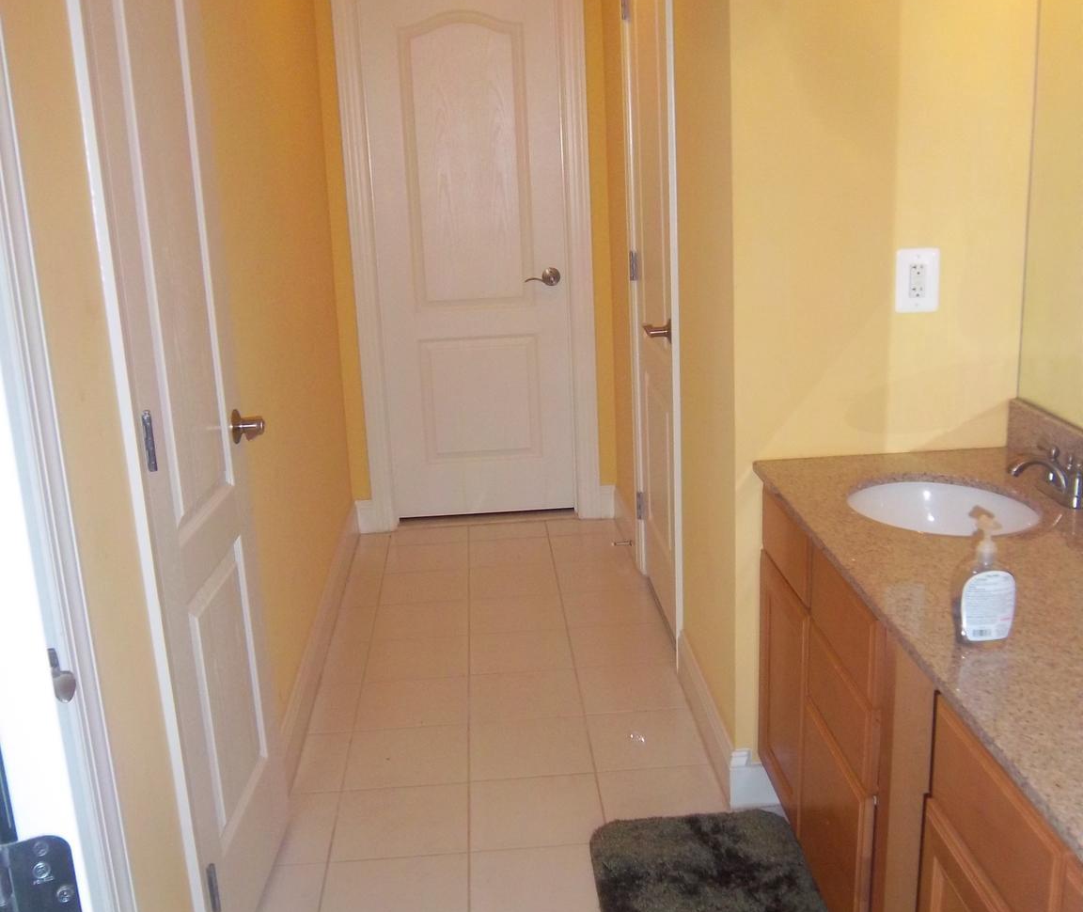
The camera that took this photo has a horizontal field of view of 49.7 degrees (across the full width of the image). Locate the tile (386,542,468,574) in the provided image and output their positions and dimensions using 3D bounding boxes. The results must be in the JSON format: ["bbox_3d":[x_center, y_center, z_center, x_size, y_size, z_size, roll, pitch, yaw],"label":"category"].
[{"bbox_3d":[-0.416,0.379,4.303,0.302,0.010,0.290,-3,16,-3],"label":"tile"}]

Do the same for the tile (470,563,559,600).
[{"bbox_3d":[-0.098,0.439,4.059,0.301,0.010,0.281,-3,16,-3],"label":"tile"}]

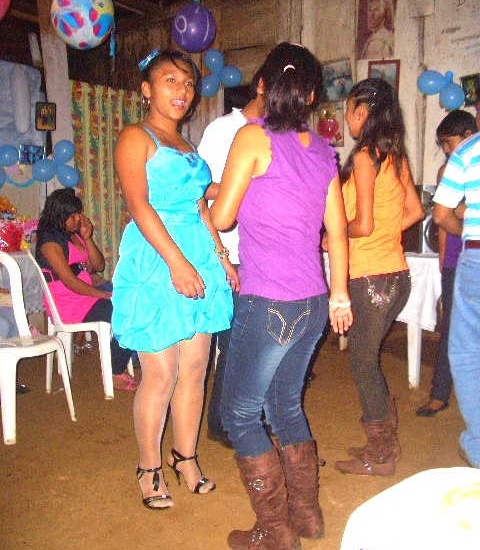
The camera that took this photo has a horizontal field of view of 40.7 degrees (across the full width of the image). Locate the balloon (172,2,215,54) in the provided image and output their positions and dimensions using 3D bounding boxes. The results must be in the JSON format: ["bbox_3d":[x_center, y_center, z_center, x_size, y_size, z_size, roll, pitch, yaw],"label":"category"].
[{"bbox_3d":[-0.252,-1.333,3.500,0.250,0.270,0.250,-2,9,0],"label":"balloon"}]

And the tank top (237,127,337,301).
[{"bbox_3d":[0.142,-0.190,1.940,0.320,0.540,0.220,-7,10,-30],"label":"tank top"}]

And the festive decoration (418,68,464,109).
[{"bbox_3d":[1.239,-1.147,4.000,0.300,0.250,0.150,2,10,25],"label":"festive decoration"}]

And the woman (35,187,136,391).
[{"bbox_3d":[-0.858,0.072,3.626,0.620,1.170,0.440,1,10,20],"label":"woman"}]

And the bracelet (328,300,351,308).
[{"bbox_3d":[0.309,0.088,2.010,0.064,0.018,0.052,-4,9,-15],"label":"bracelet"}]

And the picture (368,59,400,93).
[{"bbox_3d":[0.910,-1.225,4.114,0.205,0.260,0.020,7,12,27],"label":"picture"}]

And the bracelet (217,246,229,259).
[{"bbox_3d":[-0.068,-0.084,2.420,0.060,0.020,0.060,-23,3,-32],"label":"bracelet"}]

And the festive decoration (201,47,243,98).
[{"bbox_3d":[-0.130,-1.424,4.550,0.300,0.350,0.190,3,10,28],"label":"festive decoration"}]

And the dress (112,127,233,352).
[{"bbox_3d":[-0.243,-0.124,2.330,0.370,0.780,0.440,6,13,41],"label":"dress"}]

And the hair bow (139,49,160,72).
[{"bbox_3d":[-0.308,-0.729,2.200,0.095,0.036,0.030,-39,18,11],"label":"hair bow"}]

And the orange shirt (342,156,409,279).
[{"bbox_3d":[0.519,-0.217,2.480,0.250,0.500,0.340,3,11,28],"label":"orange shirt"}]

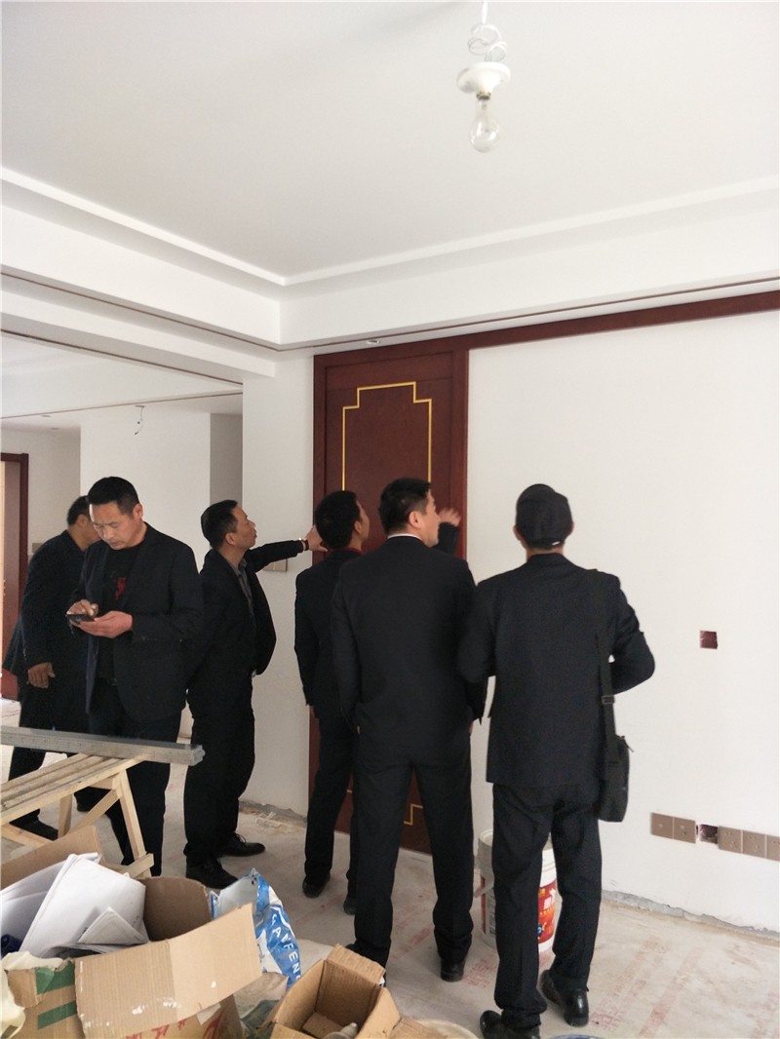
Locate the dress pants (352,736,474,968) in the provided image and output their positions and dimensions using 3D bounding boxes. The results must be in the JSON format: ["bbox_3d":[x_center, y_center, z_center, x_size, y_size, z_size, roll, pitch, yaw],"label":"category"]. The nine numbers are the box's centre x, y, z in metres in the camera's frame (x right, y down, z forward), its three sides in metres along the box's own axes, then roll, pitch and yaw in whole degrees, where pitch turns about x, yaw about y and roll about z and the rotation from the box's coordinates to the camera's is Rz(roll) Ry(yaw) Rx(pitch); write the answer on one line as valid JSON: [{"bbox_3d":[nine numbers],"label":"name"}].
[{"bbox_3d":[0.085,1.115,2.600,0.430,0.860,0.310,0,1,9],"label":"dress pants"}]

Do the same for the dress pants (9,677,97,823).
[{"bbox_3d":[-1.720,1.094,3.730,0.470,0.890,0.360,0,1,3],"label":"dress pants"}]

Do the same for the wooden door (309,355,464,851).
[{"bbox_3d":[-0.037,0.378,3.537,0.870,2.420,0.090,0,-1,29],"label":"wooden door"}]

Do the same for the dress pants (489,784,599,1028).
[{"bbox_3d":[0.490,1.090,2.250,0.360,0.890,0.300,1,-1,-5],"label":"dress pants"}]

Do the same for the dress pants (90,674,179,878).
[{"bbox_3d":[-1.050,1.104,3.000,0.360,0.900,0.290,1,1,25],"label":"dress pants"}]

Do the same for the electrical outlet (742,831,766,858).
[{"bbox_3d":[1.364,1.229,2.699,0.086,0.086,0.012,1,1,32],"label":"electrical outlet"}]

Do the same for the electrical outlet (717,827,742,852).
[{"bbox_3d":[1.313,1.239,2.777,0.086,0.086,0.012,0,-1,29],"label":"electrical outlet"}]

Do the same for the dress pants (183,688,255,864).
[{"bbox_3d":[-0.755,1.105,3.220,0.320,0.860,0.380,0,-1,18],"label":"dress pants"}]

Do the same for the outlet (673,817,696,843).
[{"bbox_3d":[1.155,1.226,2.829,0.086,0.086,0.012,1,1,32],"label":"outlet"}]

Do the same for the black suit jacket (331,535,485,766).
[{"bbox_3d":[0.060,0.450,2.600,0.540,0.790,0.330,0,1,9],"label":"black suit jacket"}]

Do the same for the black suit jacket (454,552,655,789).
[{"bbox_3d":[0.535,0.470,2.400,0.610,0.740,0.430,0,1,6],"label":"black suit jacket"}]

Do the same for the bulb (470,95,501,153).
[{"bbox_3d":[0.187,-0.769,1.400,0.061,0.108,0.061,1,-1,0],"label":"bulb"}]

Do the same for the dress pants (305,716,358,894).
[{"bbox_3d":[-0.185,1.106,3.050,0.350,0.860,0.280,1,1,30],"label":"dress pants"}]

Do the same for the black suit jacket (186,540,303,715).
[{"bbox_3d":[-0.700,0.477,3.340,0.430,0.725,0.620,0,1,7],"label":"black suit jacket"}]

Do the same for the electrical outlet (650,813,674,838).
[{"bbox_3d":[1.096,1.237,2.898,0.086,0.086,0.012,0,-1,29],"label":"electrical outlet"}]

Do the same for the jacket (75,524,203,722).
[{"bbox_3d":[-0.975,0.405,2.800,0.500,0.760,0.360,0,-1,25],"label":"jacket"}]

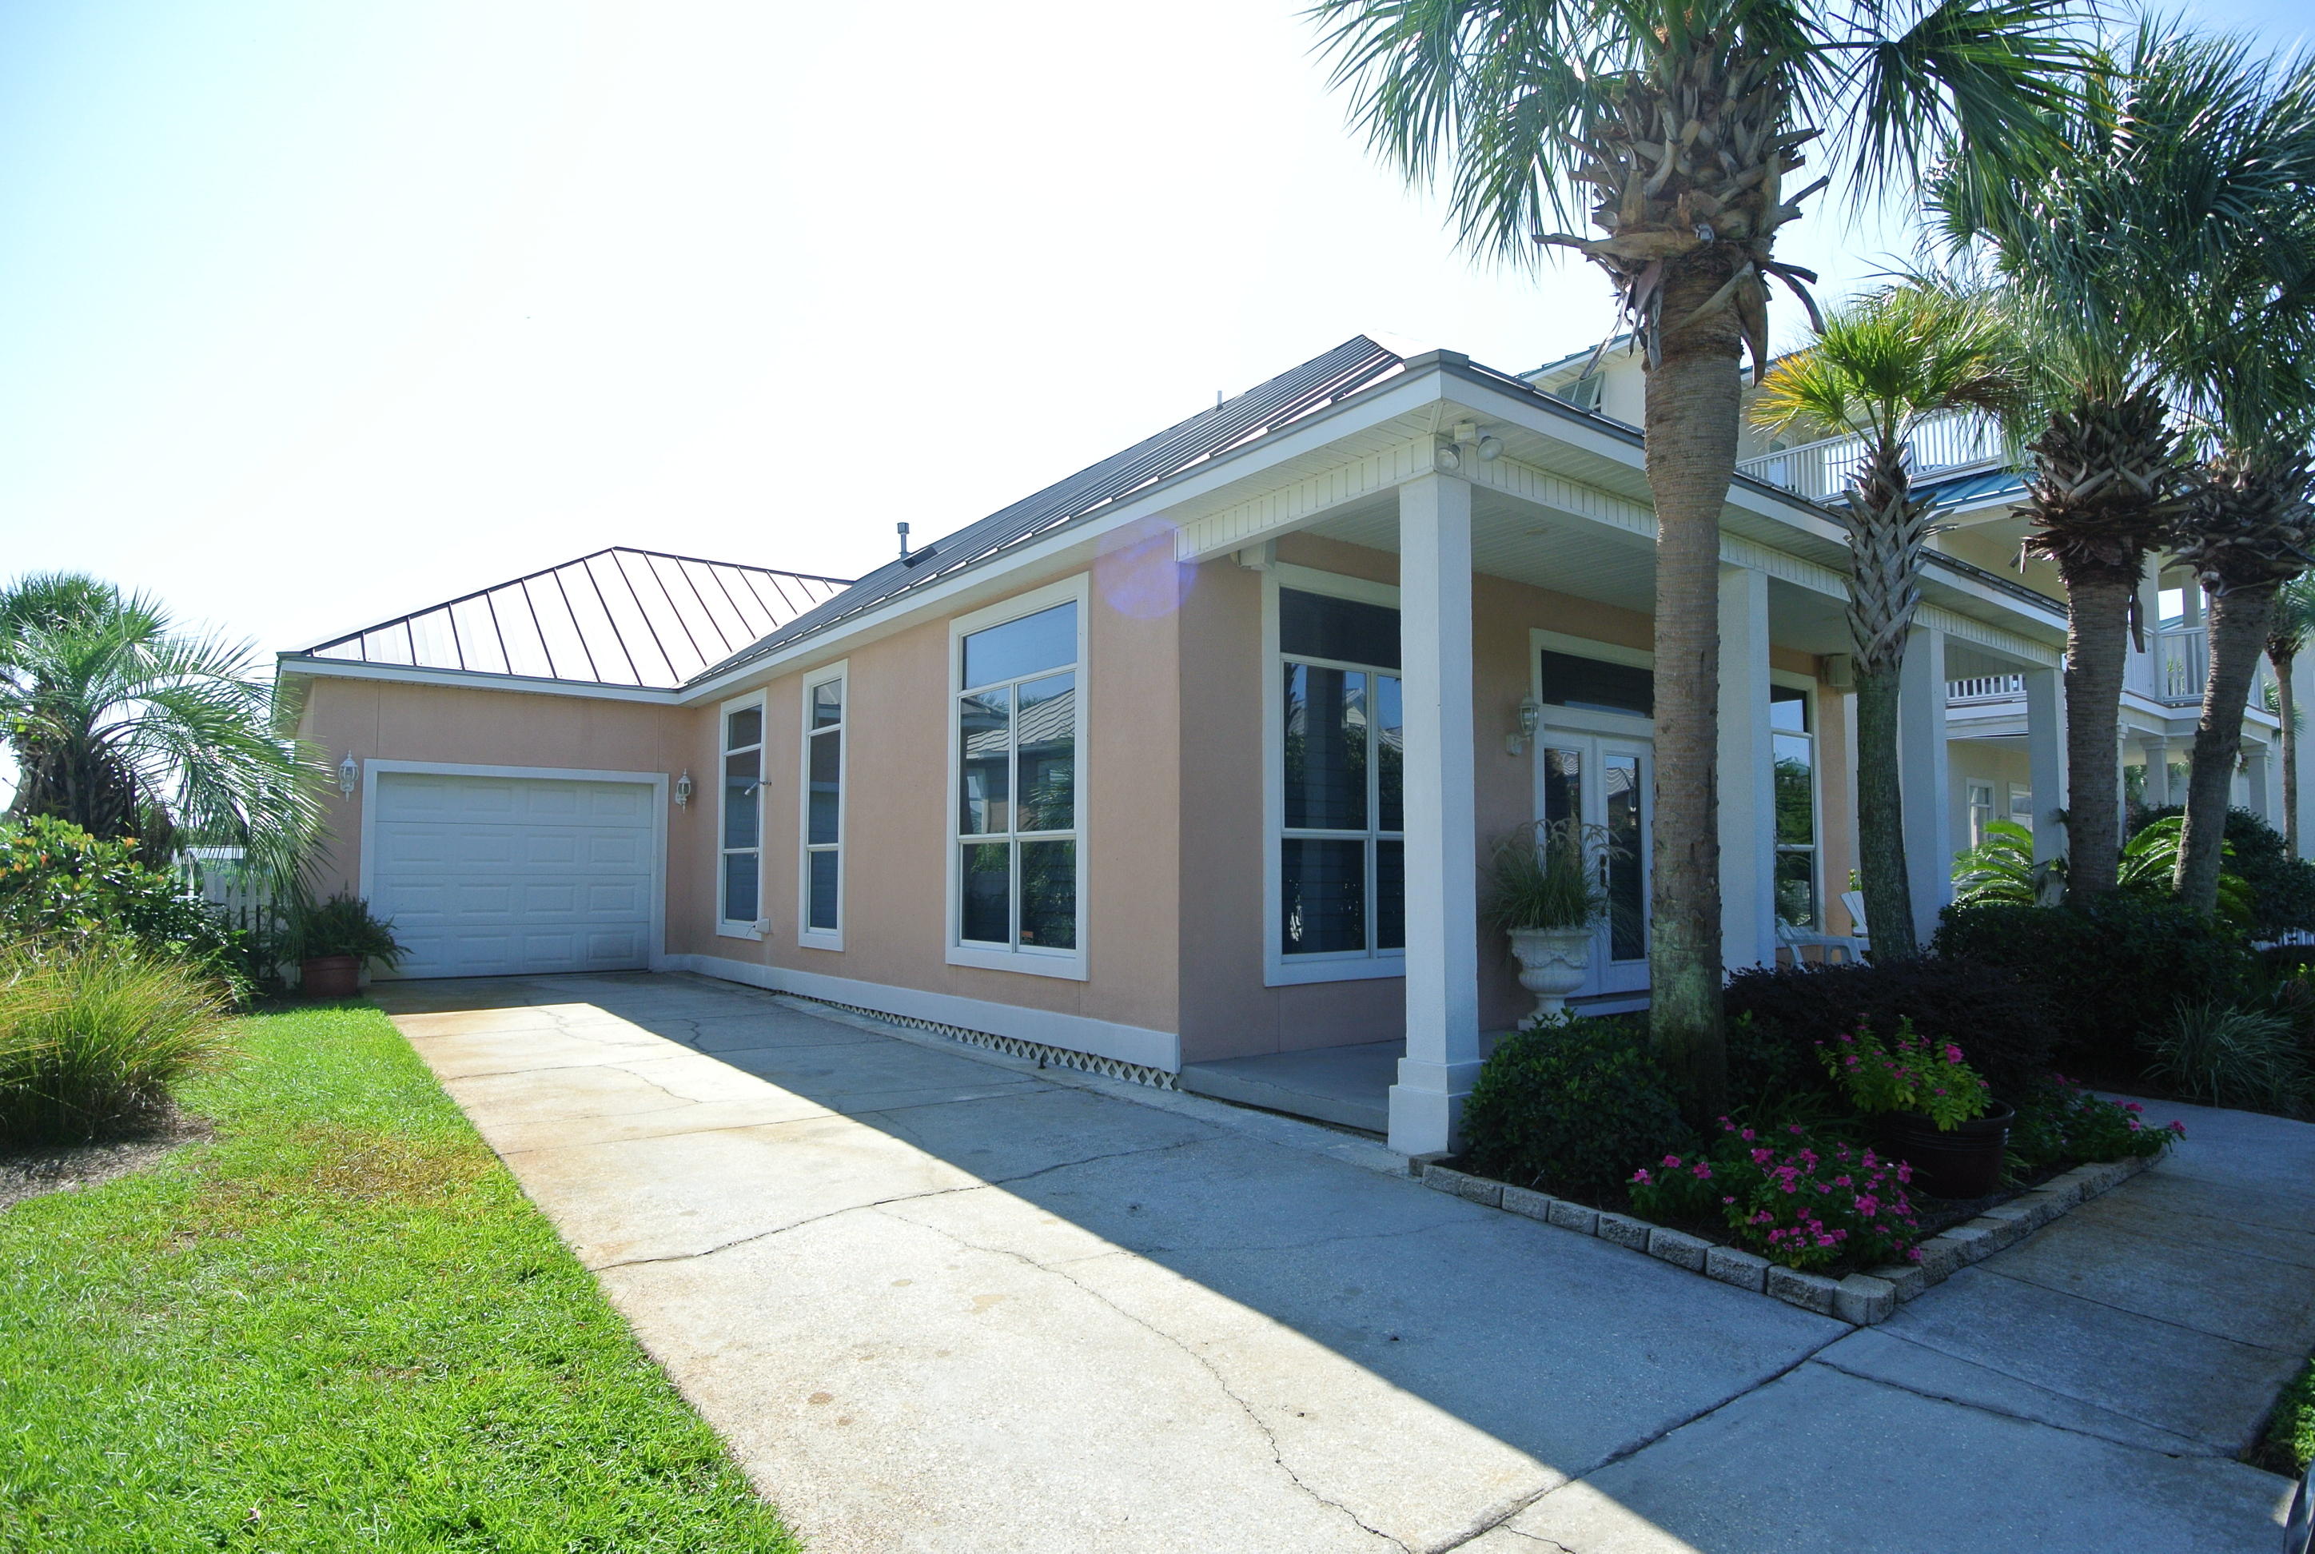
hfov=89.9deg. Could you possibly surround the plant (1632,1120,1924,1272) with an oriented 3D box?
[{"bbox_3d":[2.047,1.346,3.839,0.580,0.310,0.800,3,-6,-38],"label":"plant"}]

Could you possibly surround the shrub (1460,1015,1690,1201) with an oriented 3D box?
[{"bbox_3d":[1.684,1.274,4.719,0.880,0.600,0.850,-2,-5,19],"label":"shrub"}]

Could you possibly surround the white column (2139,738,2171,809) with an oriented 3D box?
[{"bbox_3d":[12.884,0.911,14.891,0.270,2.786,0.270,3,-6,-38],"label":"white column"}]

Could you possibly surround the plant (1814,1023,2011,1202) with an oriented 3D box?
[{"bbox_3d":[2.887,1.240,4.479,0.630,0.620,0.560,-3,-6,32],"label":"plant"}]

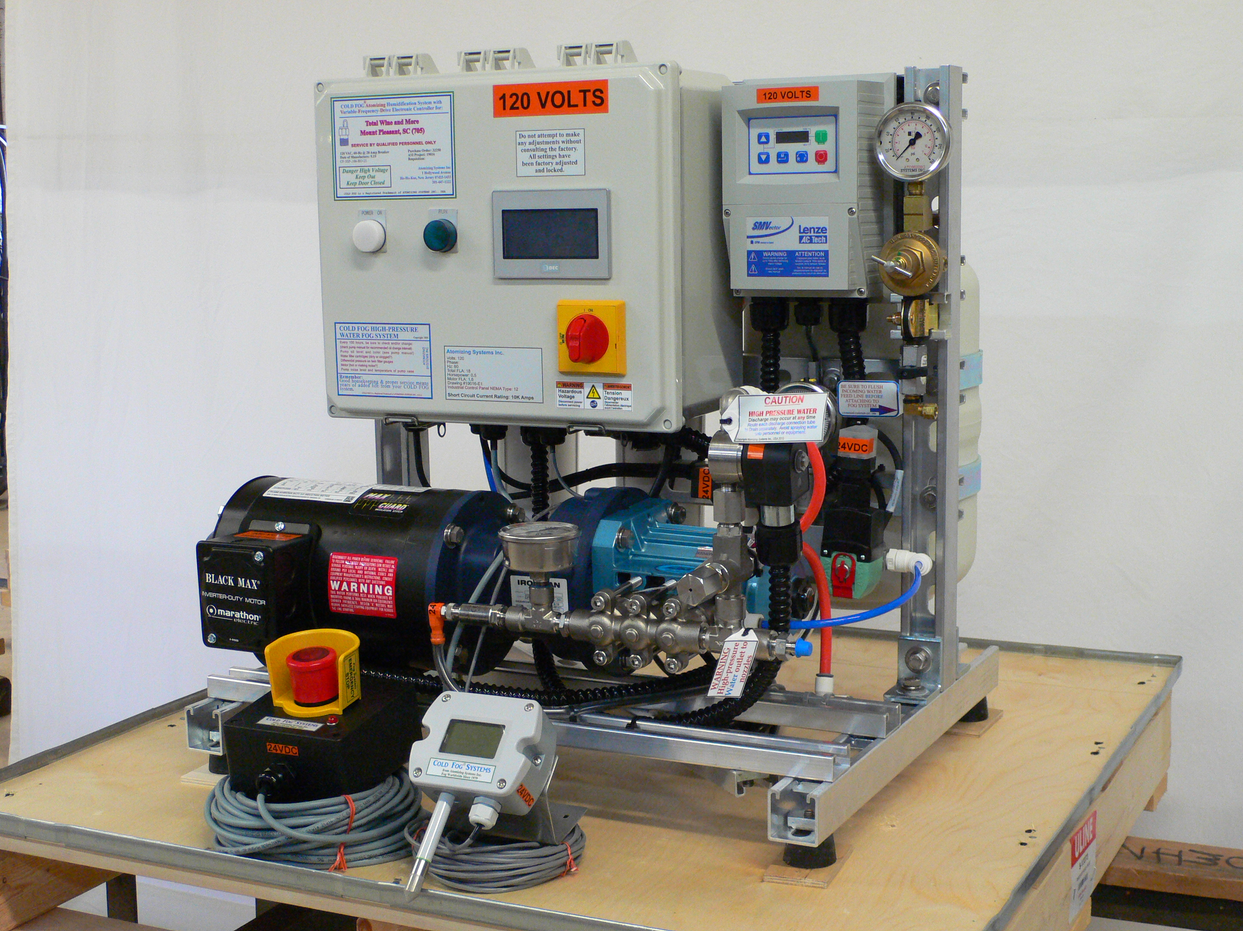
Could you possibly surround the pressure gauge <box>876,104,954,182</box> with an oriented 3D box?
[{"bbox_3d":[0.261,-0.284,1.580,0.069,0.070,0.034,3,9,26],"label":"pressure gauge"}]

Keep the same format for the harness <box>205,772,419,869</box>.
[{"bbox_3d":[-0.258,0.280,1.510,0.178,0.058,0.178,-1,8,0],"label":"harness"}]

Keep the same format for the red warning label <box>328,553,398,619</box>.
[{"bbox_3d":[-0.226,0.105,1.567,0.069,0.052,0.005,3,4,26],"label":"red warning label"}]

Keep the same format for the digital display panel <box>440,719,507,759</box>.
[{"bbox_3d":[-0.112,0.206,1.350,0.047,0.029,0.005,3,-36,24],"label":"digital display panel"}]

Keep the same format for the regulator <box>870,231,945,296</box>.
[{"bbox_3d":[0.250,-0.175,1.570,0.058,0.058,0.100,3,9,26],"label":"regulator"}]

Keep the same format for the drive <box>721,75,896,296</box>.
[{"bbox_3d":[0.173,-0.247,1.614,0.138,0.205,0.114,3,9,26],"label":"drive"}]

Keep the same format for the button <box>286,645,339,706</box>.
[{"bbox_3d":[-0.248,0.169,1.445,0.042,0.041,0.042,-5,17,1],"label":"button"}]

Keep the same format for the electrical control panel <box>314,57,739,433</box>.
[{"bbox_3d":[-0.086,-0.207,1.720,0.384,0.321,0.170,3,9,26],"label":"electrical control panel"}]

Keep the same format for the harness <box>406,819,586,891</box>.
[{"bbox_3d":[-0.100,0.298,1.437,0.142,0.038,0.142,-1,8,0],"label":"harness"}]

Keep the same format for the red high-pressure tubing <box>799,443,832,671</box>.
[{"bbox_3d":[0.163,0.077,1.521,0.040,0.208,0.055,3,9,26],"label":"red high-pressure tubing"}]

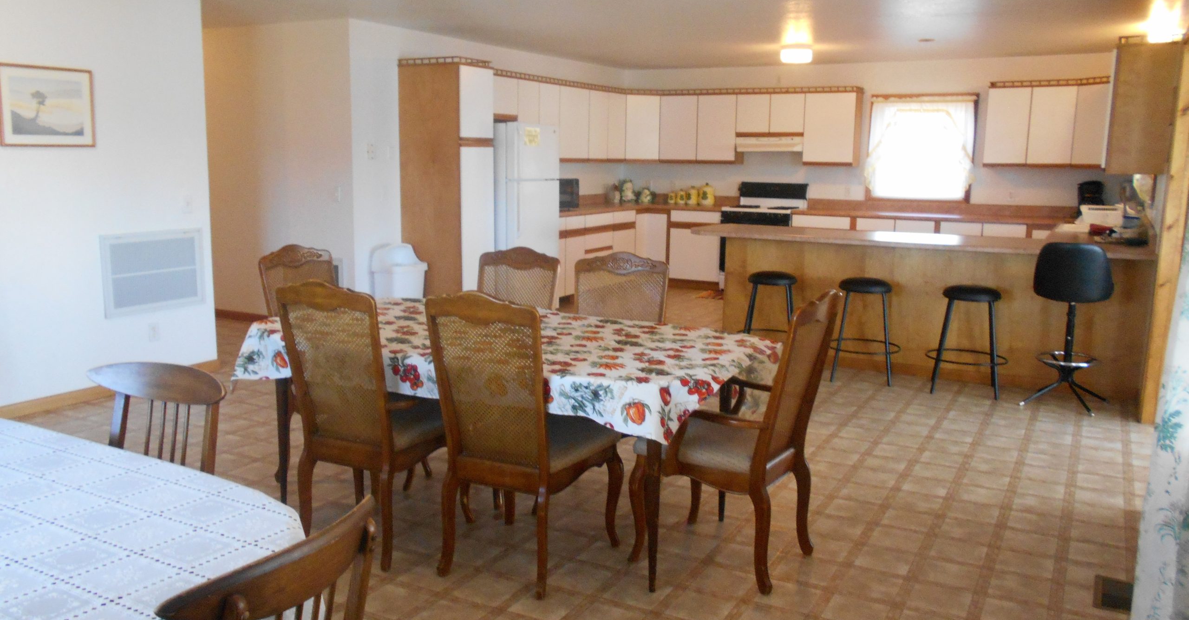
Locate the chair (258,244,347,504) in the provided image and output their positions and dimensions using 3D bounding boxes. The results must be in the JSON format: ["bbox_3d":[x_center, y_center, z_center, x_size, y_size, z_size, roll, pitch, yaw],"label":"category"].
[{"bbox_3d":[-1.096,0.250,3.944,0.620,0.980,0.550,6,11,31],"label":"chair"}]

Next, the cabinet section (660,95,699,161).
[{"bbox_3d":[1.032,-2.072,10.305,0.457,0.735,0.320,6,11,28],"label":"cabinet section"}]

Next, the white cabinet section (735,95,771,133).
[{"bbox_3d":[1.791,-2.134,9.781,0.378,0.410,0.323,6,11,29],"label":"white cabinet section"}]

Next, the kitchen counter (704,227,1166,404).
[{"bbox_3d":[2.154,-0.053,6.238,2.900,0.914,0.890,6,11,28],"label":"kitchen counter"}]

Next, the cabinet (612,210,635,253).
[{"bbox_3d":[0.064,-0.698,9.862,0.600,0.795,0.553,6,11,28],"label":"cabinet"}]

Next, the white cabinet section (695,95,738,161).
[{"bbox_3d":[1.429,-2.017,10.026,0.454,0.730,0.320,6,11,29],"label":"white cabinet section"}]

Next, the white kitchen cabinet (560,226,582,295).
[{"bbox_3d":[-0.489,-0.489,8.850,0.600,0.720,0.585,6,11,28],"label":"white kitchen cabinet"}]

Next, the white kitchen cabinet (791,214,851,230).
[{"bbox_3d":[2.466,-0.622,9.474,0.598,0.766,0.614,6,11,29],"label":"white kitchen cabinet"}]

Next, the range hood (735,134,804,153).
[{"bbox_3d":[1.927,-1.792,9.694,0.761,0.162,0.434,6,11,29],"label":"range hood"}]

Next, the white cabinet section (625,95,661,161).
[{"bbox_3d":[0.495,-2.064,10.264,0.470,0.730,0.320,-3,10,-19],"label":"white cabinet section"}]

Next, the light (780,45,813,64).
[{"bbox_3d":[1.819,-2.305,8.083,0.293,0.151,0.293,6,11,29],"label":"light"}]

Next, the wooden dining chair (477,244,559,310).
[{"bbox_3d":[-0.482,0.245,3.990,0.495,1.025,0.626,6,11,29],"label":"wooden dining chair"}]

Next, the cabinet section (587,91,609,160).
[{"bbox_3d":[-0.101,-1.956,9.569,0.320,0.730,0.409,6,11,29],"label":"cabinet section"}]

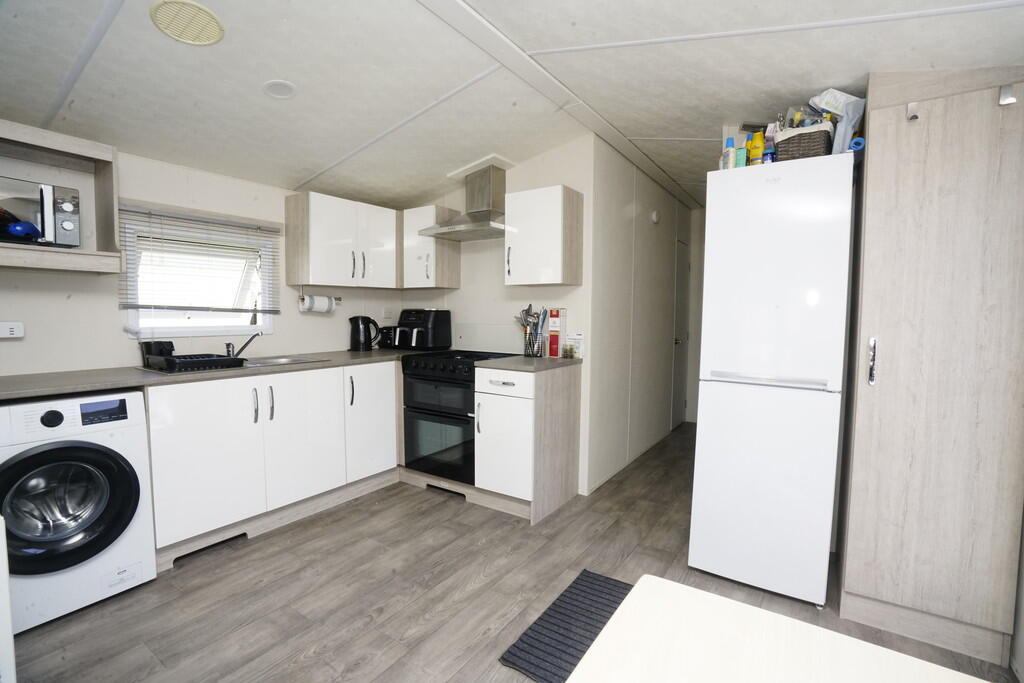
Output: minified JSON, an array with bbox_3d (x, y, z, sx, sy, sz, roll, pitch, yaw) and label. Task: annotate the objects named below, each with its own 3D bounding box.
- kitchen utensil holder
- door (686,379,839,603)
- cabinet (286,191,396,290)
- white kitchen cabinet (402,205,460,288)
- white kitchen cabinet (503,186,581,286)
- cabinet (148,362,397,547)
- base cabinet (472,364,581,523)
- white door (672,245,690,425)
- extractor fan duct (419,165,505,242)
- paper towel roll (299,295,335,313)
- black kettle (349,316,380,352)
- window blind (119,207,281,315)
[{"bbox_3d":[0.155,0.023,3.031,0.122,0.150,0.122,3,4,34],"label":"kitchen utensil holder"},{"bbox_3d":[1.061,0.621,1.957,0.533,0.865,0.065,3,4,34],"label":"door"},{"bbox_3d":[-1.203,-0.693,3.308,0.283,0.587,0.735,3,5,35],"label":"cabinet"},{"bbox_3d":[-0.609,-0.696,3.461,0.339,0.584,0.277,3,4,34],"label":"white kitchen cabinet"},{"bbox_3d":[0.209,-0.655,2.948,0.422,0.587,0.273,3,5,35],"label":"white kitchen cabinet"},{"bbox_3d":[-1.447,0.523,2.767,0.597,0.740,1.386,3,5,35],"label":"cabinet"},{"bbox_3d":[0.110,0.576,2.851,0.415,0.854,0.581,3,4,34],"label":"base cabinet"},{"bbox_3d":[1.747,-0.057,4.753,0.040,1.910,0.487,3,5,35],"label":"white door"},{"bbox_3d":[-0.258,-0.980,3.115,0.616,0.505,0.421,3,4,34],"label":"extractor fan duct"},{"bbox_3d":[-1.351,-0.262,3.169,0.110,0.110,0.234,3,5,35],"label":"paper towel roll"},{"bbox_3d":[-1.091,-0.058,3.397,0.222,0.252,0.155,-1,4,-25],"label":"black kettle"},{"bbox_3d":[-1.774,-0.443,2.673,0.040,0.537,0.825,3,5,35],"label":"window blind"}]

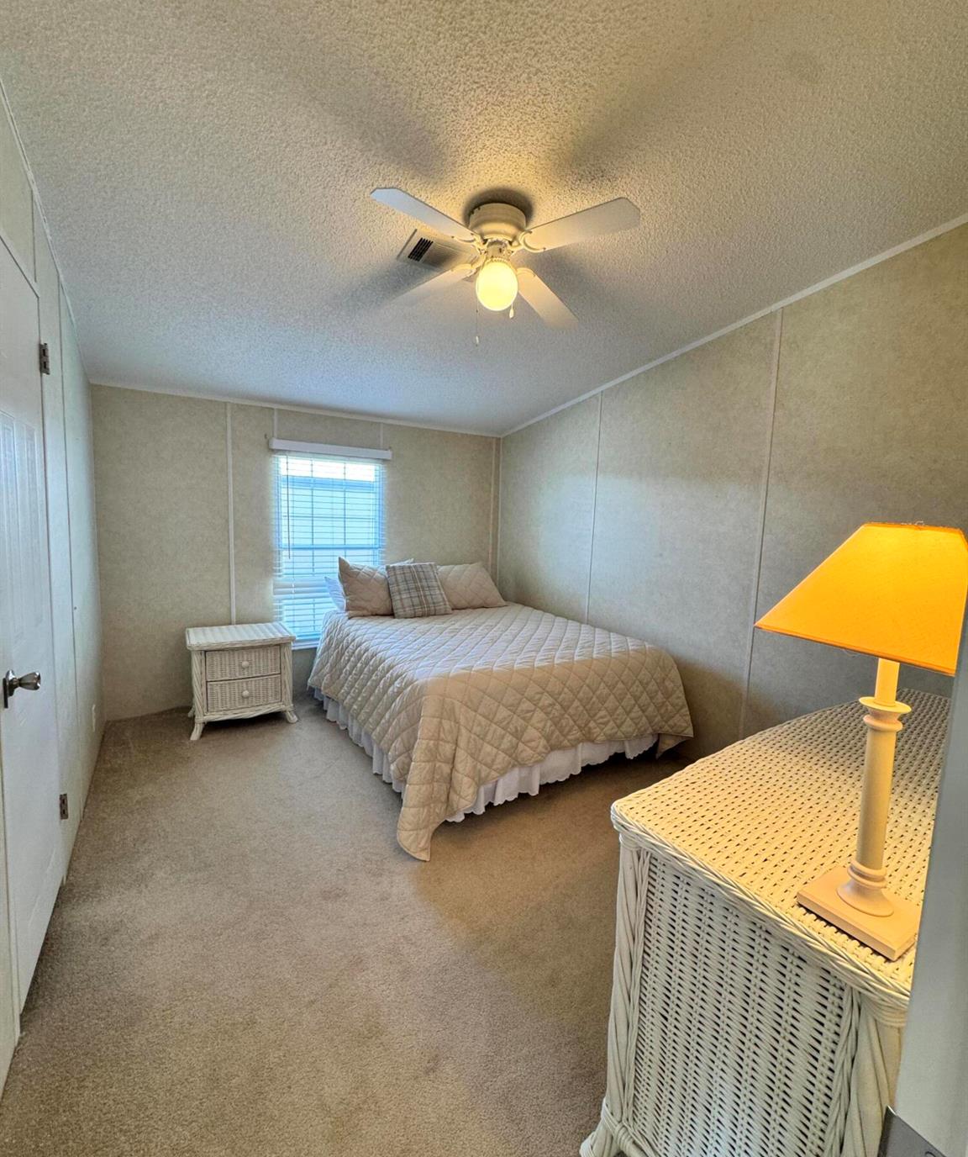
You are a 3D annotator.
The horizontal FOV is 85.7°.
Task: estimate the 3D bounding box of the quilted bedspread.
[{"bbox_3d":[-0.068,0.640,3.373,1.702,0.665,2.136,-1,7,-30],"label":"quilted bedspread"}]

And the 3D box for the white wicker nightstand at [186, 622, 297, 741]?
[{"bbox_3d":[-1.597,0.648,3.447,0.615,0.570,0.470,-2,7,-34],"label":"white wicker nightstand"}]

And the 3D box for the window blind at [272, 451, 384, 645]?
[{"bbox_3d":[-1.150,-0.216,3.949,0.818,1.422,0.060,-1,7,-30],"label":"window blind"}]

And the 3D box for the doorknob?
[{"bbox_3d":[-1.202,0.279,1.363,0.060,0.068,0.065,-1,7,-30],"label":"doorknob"}]

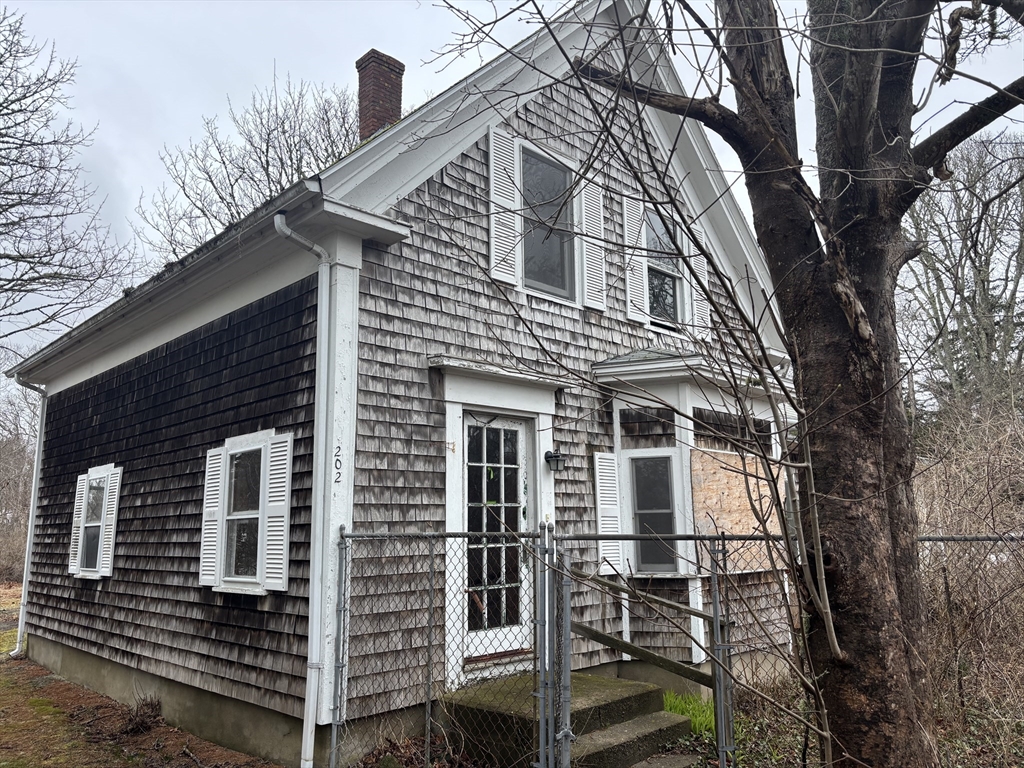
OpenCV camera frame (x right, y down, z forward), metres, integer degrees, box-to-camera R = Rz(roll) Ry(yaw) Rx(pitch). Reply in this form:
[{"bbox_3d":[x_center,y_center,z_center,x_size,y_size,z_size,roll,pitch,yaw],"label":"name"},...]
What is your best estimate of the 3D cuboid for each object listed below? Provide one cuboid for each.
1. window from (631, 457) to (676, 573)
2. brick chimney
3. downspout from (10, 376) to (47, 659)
[{"bbox_3d":[1.405,1.283,7.591,0.401,1.120,0.090,-4,-11,17],"label":"window"},{"bbox_3d":[-2.060,-4.412,12.065,0.630,1.350,0.455,10,-15,-44],"label":"brick chimney"},{"bbox_3d":[-6.785,1.773,10.570,0.400,3.830,0.090,10,-15,-44],"label":"downspout"}]

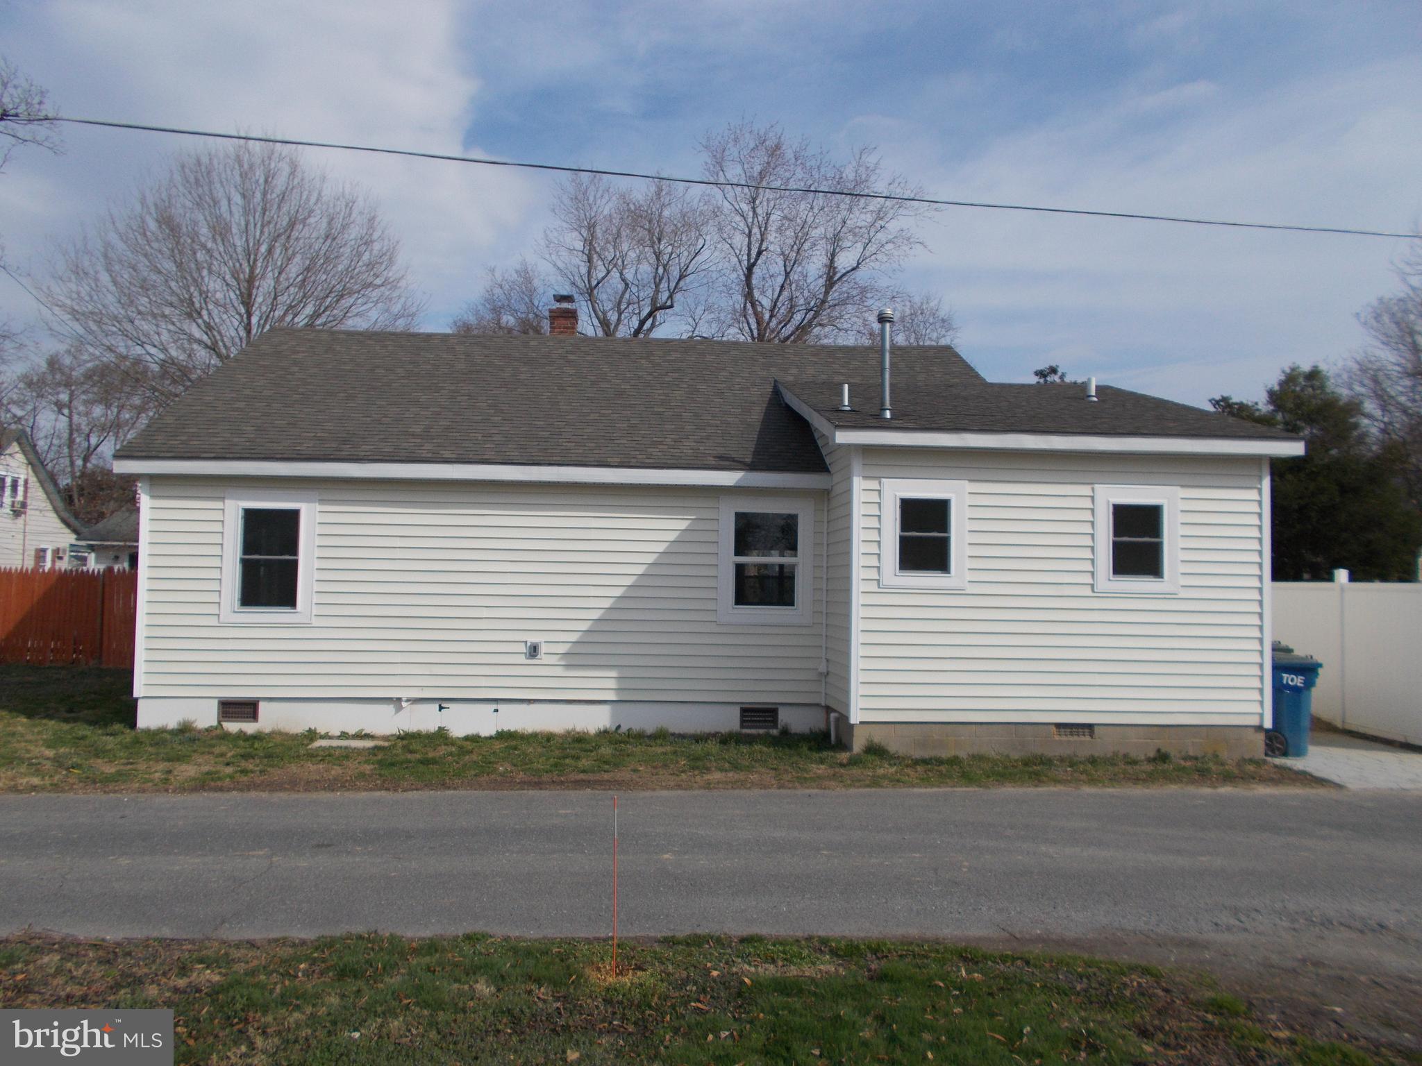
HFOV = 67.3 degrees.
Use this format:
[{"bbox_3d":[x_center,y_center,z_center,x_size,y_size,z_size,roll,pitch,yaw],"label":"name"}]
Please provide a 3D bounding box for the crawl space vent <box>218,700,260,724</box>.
[{"bbox_3d":[-5.167,1.957,11.695,0.441,0.236,0.070,1,-3,-4],"label":"crawl space vent"}]

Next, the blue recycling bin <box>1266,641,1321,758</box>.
[{"bbox_3d":[6.076,1.824,11.476,0.720,1.070,0.660,1,-3,-4],"label":"blue recycling bin"}]

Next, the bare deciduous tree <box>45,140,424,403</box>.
[{"bbox_3d":[-13.787,-4.268,30.383,10.681,14.332,10.300,1,-3,-4],"label":"bare deciduous tree"}]

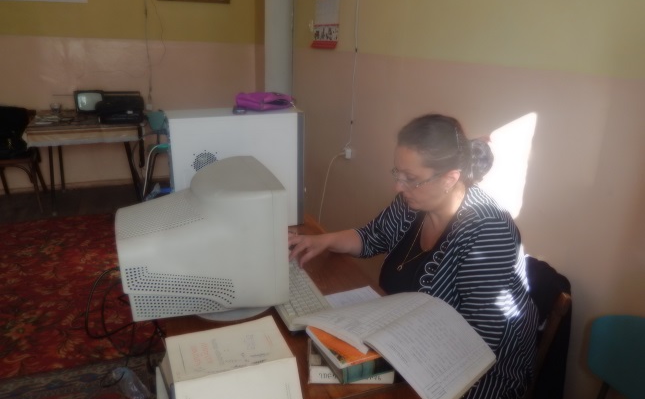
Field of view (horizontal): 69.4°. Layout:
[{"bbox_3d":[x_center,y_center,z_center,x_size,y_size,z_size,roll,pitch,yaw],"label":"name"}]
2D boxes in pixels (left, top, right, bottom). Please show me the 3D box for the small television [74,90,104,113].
[{"bbox_3d":[-2.104,-0.898,4.228,0.226,0.187,0.210,-7,21,-24],"label":"small television"}]

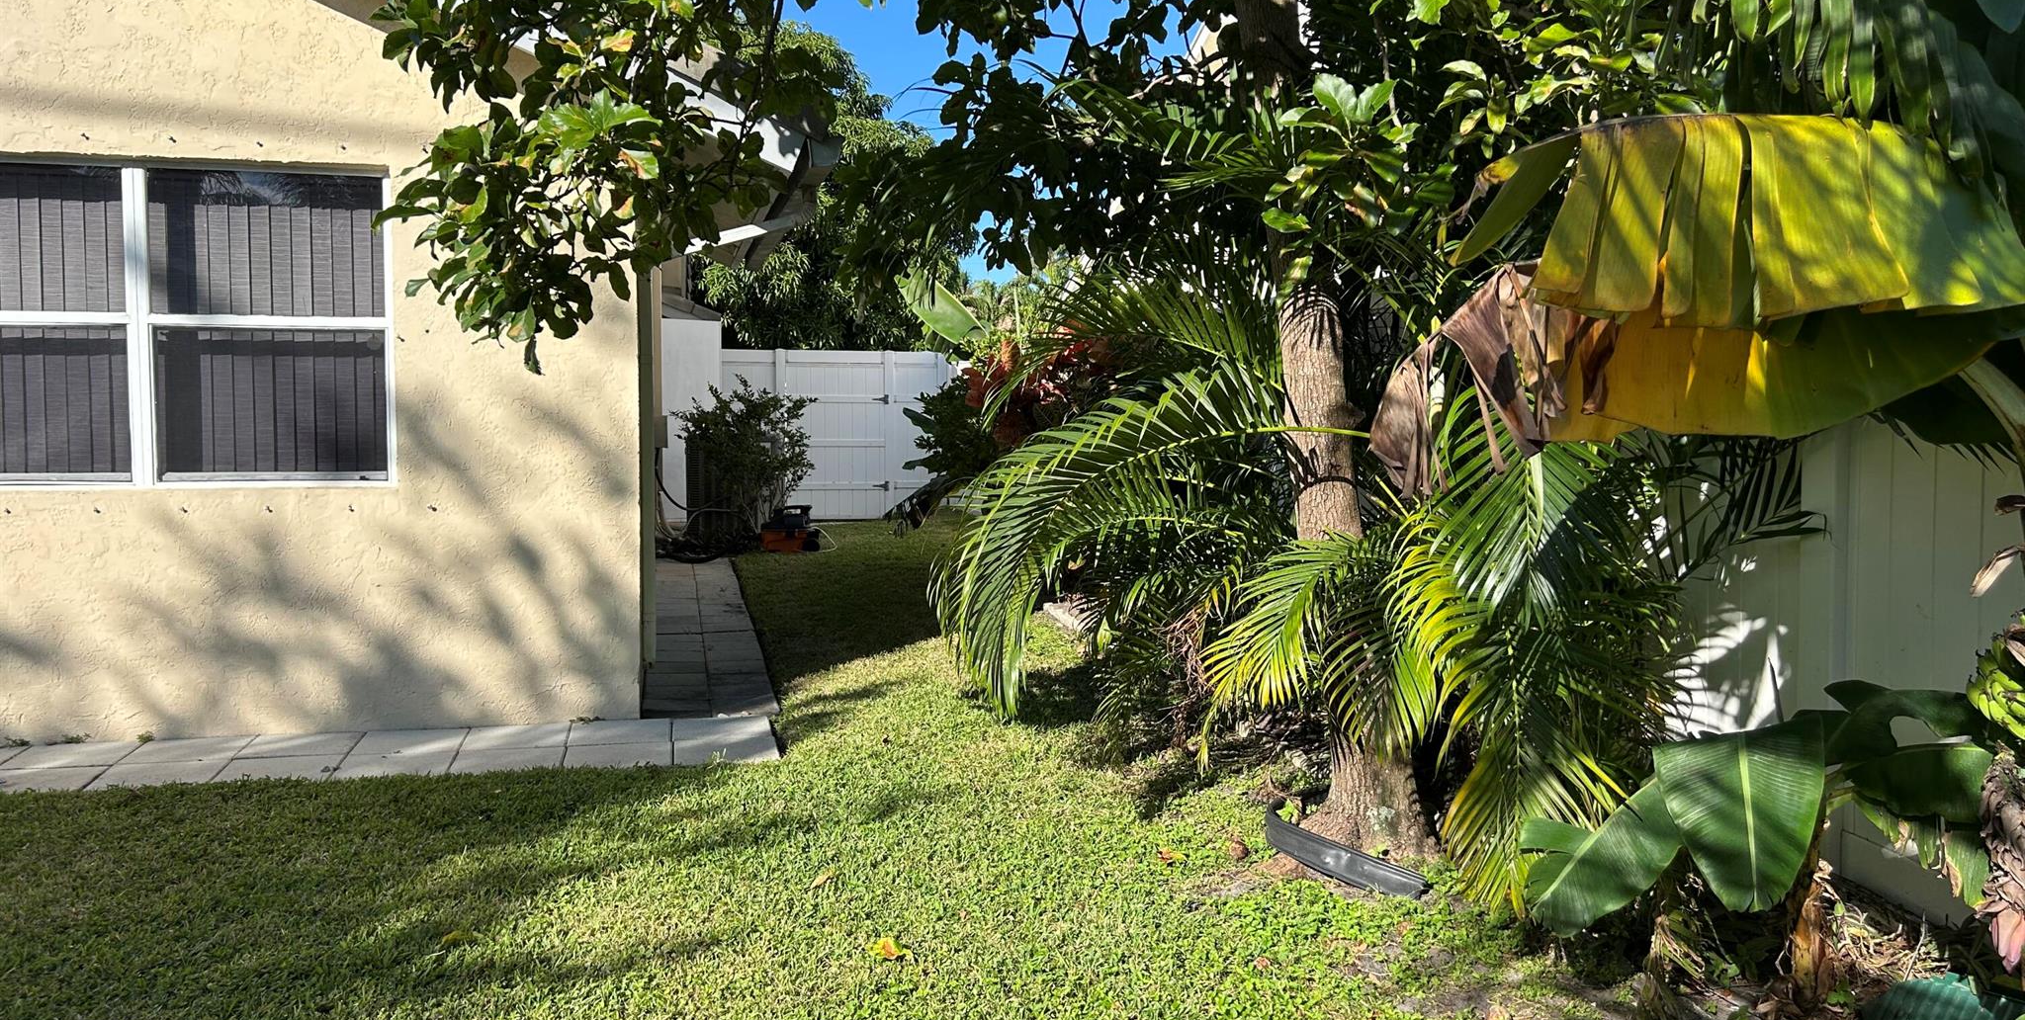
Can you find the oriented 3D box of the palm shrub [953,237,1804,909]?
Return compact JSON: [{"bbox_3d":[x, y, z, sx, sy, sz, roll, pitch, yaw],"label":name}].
[{"bbox_3d":[0.984,0.045,4.913,2.300,1.850,1.950,0,4,-11],"label":"palm shrub"}]

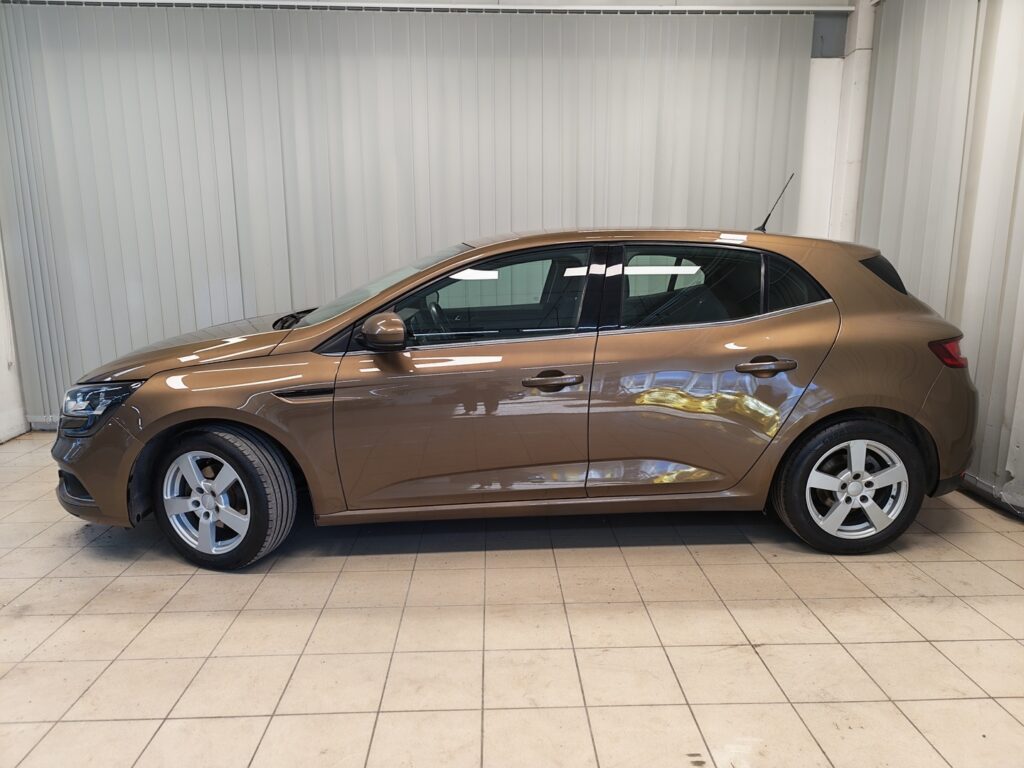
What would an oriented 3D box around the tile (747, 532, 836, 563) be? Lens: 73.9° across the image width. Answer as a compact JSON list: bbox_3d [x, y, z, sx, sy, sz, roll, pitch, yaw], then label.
[{"bbox_3d":[1.239,0.739,3.033,0.298,0.010,0.298,-1,10,-1],"label":"tile"}]

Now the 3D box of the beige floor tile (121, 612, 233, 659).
[{"bbox_3d":[-1.151,0.878,2.379,0.298,0.010,0.298,-1,10,-1],"label":"beige floor tile"}]

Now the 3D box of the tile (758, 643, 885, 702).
[{"bbox_3d":[0.962,0.907,2.136,0.298,0.012,0.298,-1,11,-2],"label":"tile"}]

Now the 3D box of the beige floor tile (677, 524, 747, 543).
[{"bbox_3d":[0.927,0.695,3.218,0.298,0.010,0.298,-1,11,-2],"label":"beige floor tile"}]

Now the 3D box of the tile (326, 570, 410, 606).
[{"bbox_3d":[-0.556,0.810,2.669,0.298,0.010,0.298,-1,11,-2],"label":"tile"}]

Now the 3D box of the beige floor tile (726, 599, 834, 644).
[{"bbox_3d":[0.953,0.850,2.427,0.298,0.010,0.298,-1,11,-2],"label":"beige floor tile"}]

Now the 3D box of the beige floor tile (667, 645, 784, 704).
[{"bbox_3d":[0.662,0.910,2.130,0.298,0.010,0.298,-1,11,-2],"label":"beige floor tile"}]

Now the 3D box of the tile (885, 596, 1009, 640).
[{"bbox_3d":[1.552,0.846,2.449,0.298,0.012,0.298,-1,11,-2],"label":"tile"}]

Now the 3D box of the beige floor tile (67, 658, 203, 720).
[{"bbox_3d":[-1.137,0.929,2.076,0.298,0.010,0.298,-1,11,-2],"label":"beige floor tile"}]

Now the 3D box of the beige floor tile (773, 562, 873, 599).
[{"bbox_3d":[1.243,0.794,2.735,0.298,0.012,0.298,-1,11,-2],"label":"beige floor tile"}]

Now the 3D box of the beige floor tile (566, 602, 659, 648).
[{"bbox_3d":[0.353,0.857,2.409,0.298,0.010,0.298,-1,11,-2],"label":"beige floor tile"}]

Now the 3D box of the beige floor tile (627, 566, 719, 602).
[{"bbox_3d":[0.643,0.800,2.717,0.298,0.012,0.298,-1,11,-2],"label":"beige floor tile"}]

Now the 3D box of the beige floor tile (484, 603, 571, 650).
[{"bbox_3d":[0.052,0.863,2.410,0.298,0.010,0.298,-1,10,-1],"label":"beige floor tile"}]

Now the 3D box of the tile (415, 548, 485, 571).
[{"bbox_3d":[-0.265,0.751,2.974,0.297,0.010,0.297,-1,11,-2],"label":"tile"}]

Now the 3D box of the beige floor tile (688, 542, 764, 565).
[{"bbox_3d":[0.930,0.738,3.008,0.297,0.010,0.297,-1,11,-2],"label":"beige floor tile"}]

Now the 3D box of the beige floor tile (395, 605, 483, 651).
[{"bbox_3d":[-0.247,0.861,2.386,0.297,0.010,0.297,-1,11,-2],"label":"beige floor tile"}]

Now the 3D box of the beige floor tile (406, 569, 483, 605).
[{"bbox_3d":[-0.257,0.812,2.698,0.298,0.010,0.298,-1,10,-1],"label":"beige floor tile"}]

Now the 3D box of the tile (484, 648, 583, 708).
[{"bbox_3d":[0.061,0.912,2.101,0.297,0.010,0.297,-1,11,-2],"label":"tile"}]

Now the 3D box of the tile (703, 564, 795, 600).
[{"bbox_3d":[0.943,0.797,2.726,0.298,0.012,0.298,-1,11,-2],"label":"tile"}]

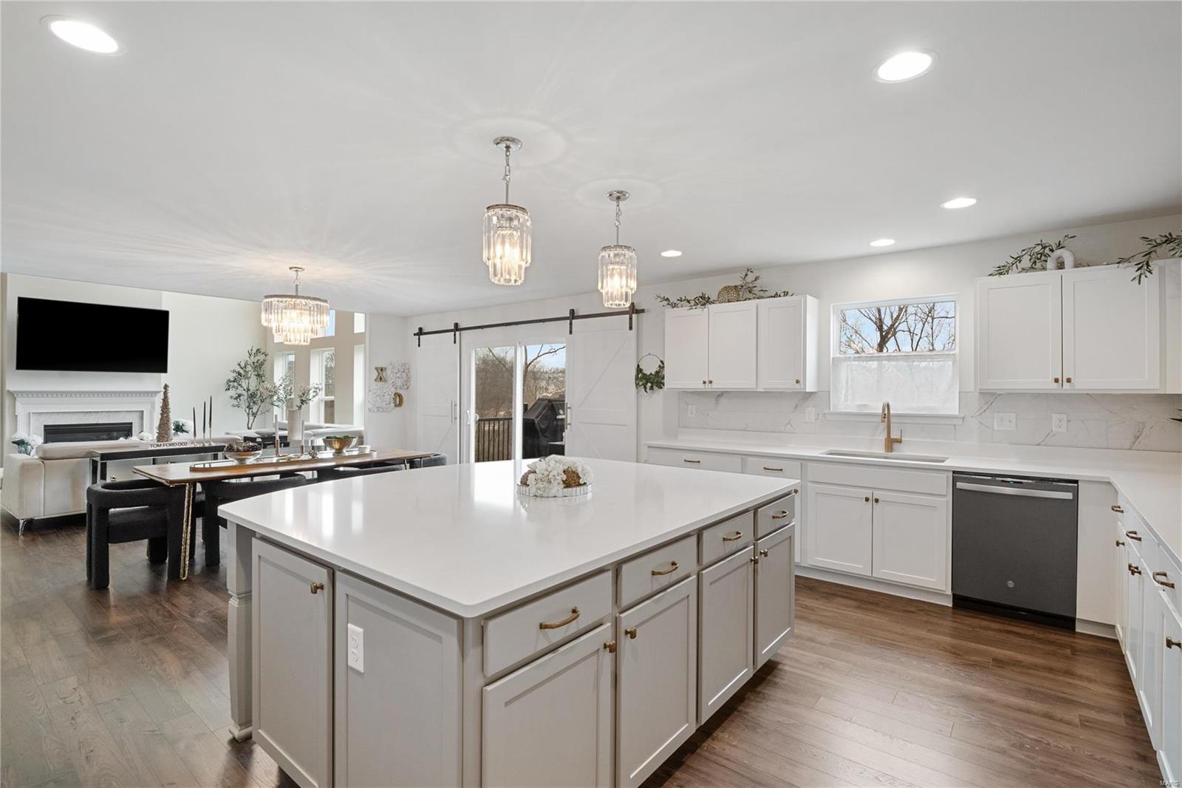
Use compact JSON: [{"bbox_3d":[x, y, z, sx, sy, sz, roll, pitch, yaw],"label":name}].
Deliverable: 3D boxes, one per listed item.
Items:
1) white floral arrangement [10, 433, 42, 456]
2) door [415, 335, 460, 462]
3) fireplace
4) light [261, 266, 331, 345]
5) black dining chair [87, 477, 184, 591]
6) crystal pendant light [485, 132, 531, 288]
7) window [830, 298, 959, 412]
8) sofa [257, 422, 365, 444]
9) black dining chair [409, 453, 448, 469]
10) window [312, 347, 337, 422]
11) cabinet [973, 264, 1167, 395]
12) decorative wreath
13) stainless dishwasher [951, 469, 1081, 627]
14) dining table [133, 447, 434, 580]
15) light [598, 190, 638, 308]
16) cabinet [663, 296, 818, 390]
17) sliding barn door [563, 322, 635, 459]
[{"bbox_3d":[-6.705,0.641,6.230,0.280,0.370,0.280,0,0,37],"label":"white floral arrangement"},{"bbox_3d":[-2.202,0.249,7.511,1.000,2.200,0.050,0,0,37],"label":"door"},{"bbox_3d":[-7.101,0.734,7.449,0.250,0.620,0.930,0,0,37],"label":"fireplace"},{"bbox_3d":[-2.616,-0.783,4.663,0.535,0.673,0.535,1,1,36],"label":"light"},{"bbox_3d":[-3.442,1.017,3.950,0.630,0.700,0.570,0,0,37],"label":"black dining chair"},{"bbox_3d":[-0.359,-0.785,2.260,0.207,0.616,0.207,0,0,0],"label":"crystal pendant light"},{"bbox_3d":[2.391,-0.299,4.183,0.894,0.897,0.101,1,1,36],"label":"window"},{"bbox_3d":[-4.911,0.921,8.851,2.727,0.808,0.959,1,1,36],"label":"sofa"},{"bbox_3d":[-1.946,1.017,5.866,0.630,0.700,0.570,0,0,37],"label":"black dining chair"},{"bbox_3d":[-4.814,0.003,9.502,0.899,1.626,0.141,1,1,36],"label":"window"},{"bbox_3d":[3.074,-0.389,3.436,0.884,0.778,0.338,1,1,36],"label":"cabinet"},{"bbox_3d":[0.609,-0.211,5.398,0.353,0.399,0.081,1,1,36],"label":"decorative wreath"},{"bbox_3d":[2.752,0.940,3.448,0.600,0.870,0.610,0,0,37],"label":"stainless dishwasher"},{"bbox_3d":[-2.687,0.987,4.834,1.070,0.760,2.140,0,0,37],"label":"dining table"},{"bbox_3d":[0.147,-0.787,2.856,0.207,0.618,0.207,0,0,0],"label":"light"},{"bbox_3d":[1.315,-0.412,4.727,1.275,0.760,0.330,0,0,37],"label":"cabinet"},{"bbox_3d":[0.098,0.251,5.738,0.944,2.172,0.051,1,1,36],"label":"sliding barn door"}]

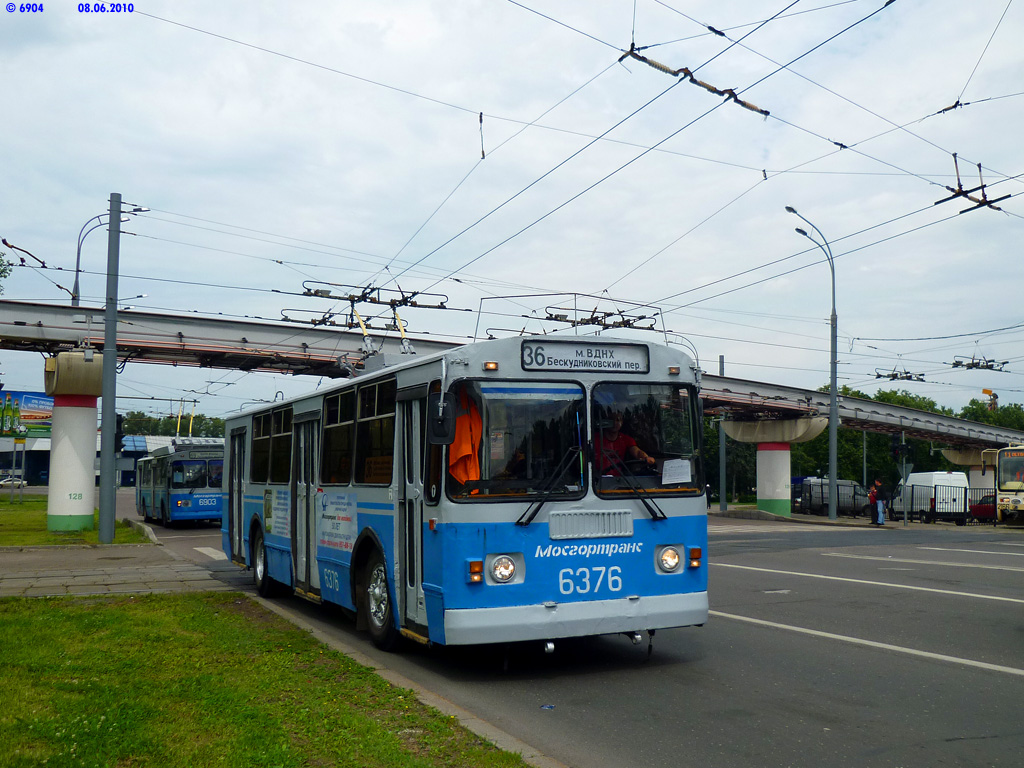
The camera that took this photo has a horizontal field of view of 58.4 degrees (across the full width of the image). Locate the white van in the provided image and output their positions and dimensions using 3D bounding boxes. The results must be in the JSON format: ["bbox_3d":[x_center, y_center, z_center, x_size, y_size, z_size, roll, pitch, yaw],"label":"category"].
[{"bbox_3d":[20.594,5.716,46.192,1.970,2.500,4.900,1,-6,-9],"label":"white van"}]

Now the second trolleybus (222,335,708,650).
[{"bbox_3d":[-1.908,1.589,13.331,2.530,3.150,11.950,3,-7,-26],"label":"second trolleybus"}]

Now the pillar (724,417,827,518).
[{"bbox_3d":[12.998,4.188,45.752,1.500,4.850,5.000,4,-7,-32],"label":"pillar"}]

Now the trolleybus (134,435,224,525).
[{"bbox_3d":[-13.777,4.196,38.726,2.500,3.200,11.900,3,-7,-27],"label":"trolleybus"}]

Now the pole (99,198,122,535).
[{"bbox_3d":[-10.617,-0.506,24.300,0.330,9.320,0.330,3,-7,-32],"label":"pole"}]

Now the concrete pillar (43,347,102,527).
[{"bbox_3d":[-14.190,1.976,29.786,1.550,5.450,4.500,4,-7,-32],"label":"concrete pillar"}]

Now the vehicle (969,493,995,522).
[{"bbox_3d":[24.003,6.232,46.076,1.660,1.440,4.000,1,-6,-9],"label":"vehicle"}]

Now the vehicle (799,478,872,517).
[{"bbox_3d":[19.113,6.521,52.883,4.800,2.050,1.920,1,-6,-8],"label":"vehicle"}]

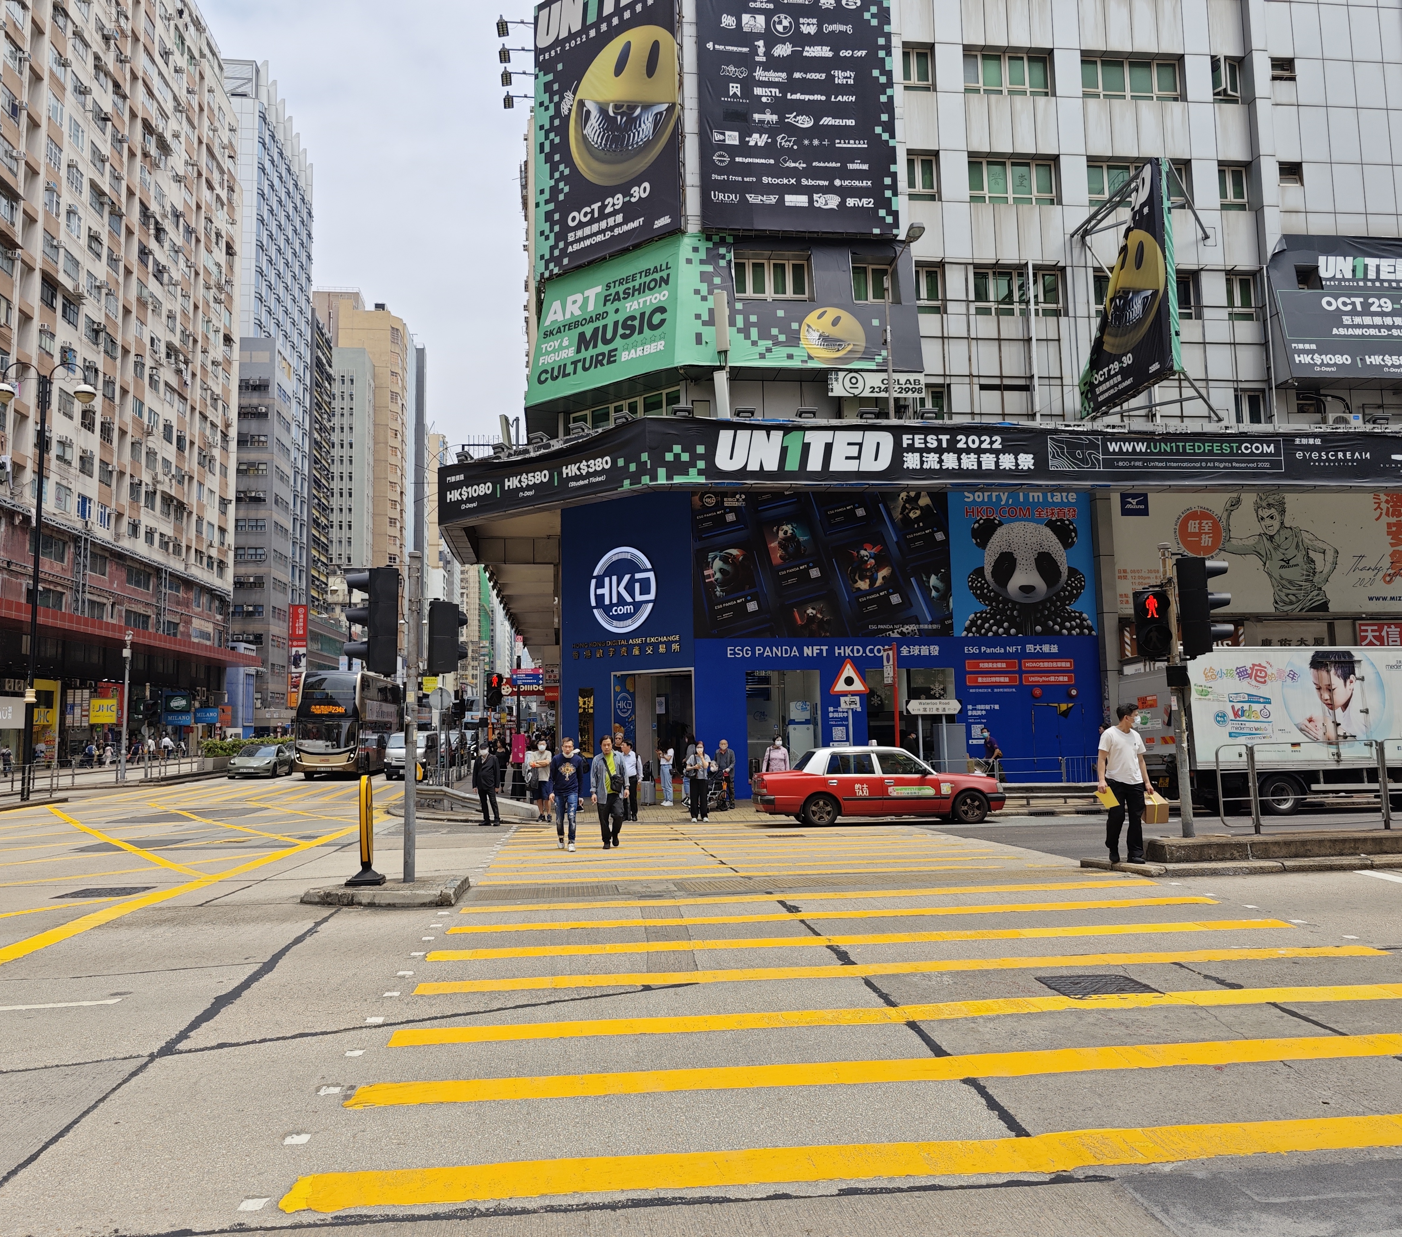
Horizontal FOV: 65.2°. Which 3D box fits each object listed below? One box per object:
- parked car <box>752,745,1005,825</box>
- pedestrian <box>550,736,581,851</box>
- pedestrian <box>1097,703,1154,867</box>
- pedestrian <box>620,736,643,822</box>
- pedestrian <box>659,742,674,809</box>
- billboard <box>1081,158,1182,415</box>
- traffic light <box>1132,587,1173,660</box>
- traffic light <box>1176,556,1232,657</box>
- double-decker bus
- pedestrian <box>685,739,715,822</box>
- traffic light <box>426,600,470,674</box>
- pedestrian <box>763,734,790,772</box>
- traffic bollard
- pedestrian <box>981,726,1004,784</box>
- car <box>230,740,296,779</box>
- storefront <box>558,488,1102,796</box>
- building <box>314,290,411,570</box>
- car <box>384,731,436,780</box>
[{"bbox_3d":[3.347,3.123,21.070,4.690,1.530,1.700,-1,-6,-5],"label":"parked car"},{"bbox_3d":[-2.092,2.679,16.905,0.500,1.702,0.380,-1,-6,-5],"label":"pedestrian"},{"bbox_3d":[4.569,1.776,11.820,0.520,1.698,0.360,0,-6,-12],"label":"pedestrian"},{"bbox_3d":[-1.401,3.258,22.118,0.480,1.612,0.320,-6,-8,37],"label":"pedestrian"},{"bbox_3d":[-0.845,3.706,26.250,0.380,1.538,0.420,1,-7,-22],"label":"pedestrian"},{"bbox_3d":[10.882,-8.297,28.163,0.330,5.150,4.100,0,-6,-8],"label":"billboard"},{"bbox_3d":[5.290,0.068,12.855,0.370,0.770,0.340,-1,-6,2],"label":"traffic light"},{"bbox_3d":[5.935,-0.137,12.926,0.500,1.120,0.370,-1,-6,-1],"label":"traffic light"},{"bbox_3d":[-15.816,5.002,50.152,2.550,4.400,12.000,0,-6,-7],"label":"double-decker bus"},{"bbox_3d":[-0.026,3.281,21.977,0.520,1.606,0.400,-1,-6,3],"label":"pedestrian"},{"bbox_3d":[-2.705,0.197,11.649,0.350,0.778,0.310,-4,-7,28],"label":"traffic light"},{"bbox_3d":[1.629,3.269,23.182,0.500,1.564,0.360,0,-6,-8],"label":"pedestrian"},{"bbox_3d":[-3.490,2.204,11.439,0.370,1.107,0.310,-1,-6,2],"label":"traffic bollard"},{"bbox_3d":[6.637,3.298,24.777,0.520,1.625,0.460,0,-6,-10],"label":"pedestrian"},{"bbox_3d":[-19.421,6.345,48.831,1.850,1.443,4.690,0,-6,-9],"label":"car"},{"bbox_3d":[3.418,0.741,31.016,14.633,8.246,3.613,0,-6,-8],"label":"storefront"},{"bbox_3d":[-61.468,-16.832,192.892,16.500,79.000,21.000,0,-6,-6],"label":"building"},{"bbox_3d":[-12.177,5.812,46.642,1.700,1.980,4.695,0,-6,-6],"label":"car"}]

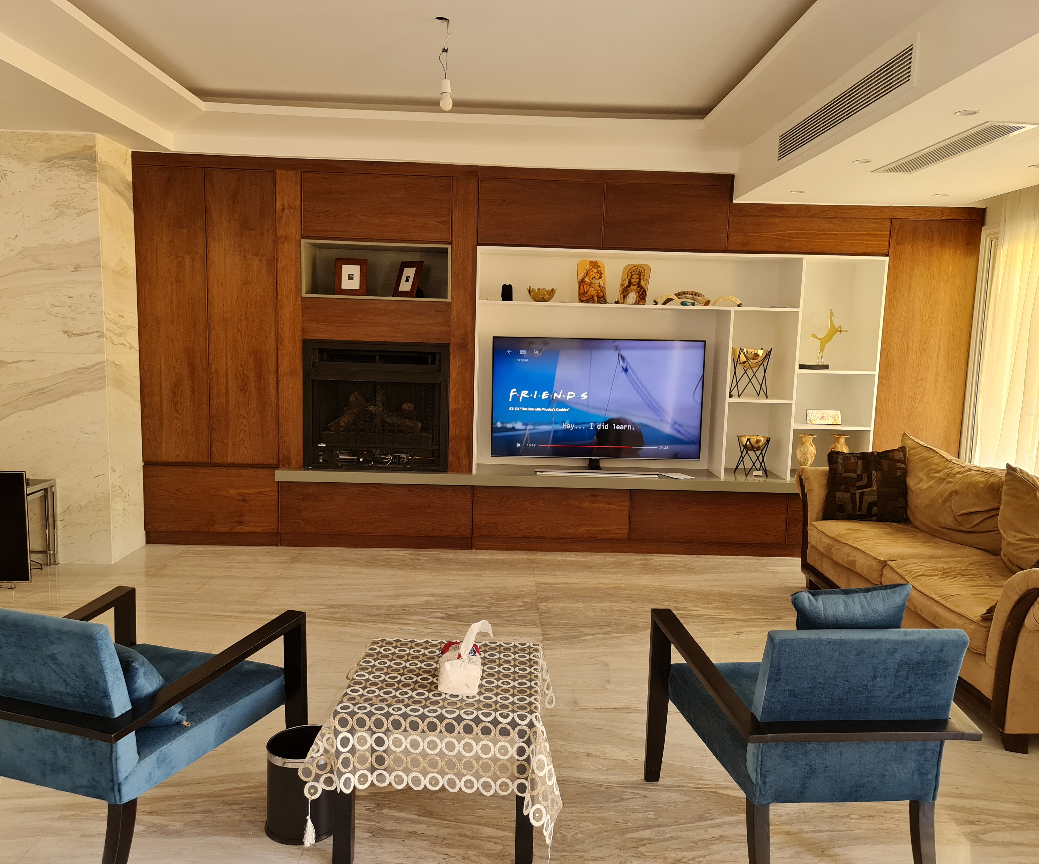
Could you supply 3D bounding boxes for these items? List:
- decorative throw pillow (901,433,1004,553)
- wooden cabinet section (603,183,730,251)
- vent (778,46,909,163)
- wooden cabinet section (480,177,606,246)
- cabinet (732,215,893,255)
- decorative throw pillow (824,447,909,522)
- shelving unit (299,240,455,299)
[{"bbox_3d":[2.345,0.318,4.383,0.220,0.510,0.820,12,5,-11],"label":"decorative throw pillow"},{"bbox_3d":[0.950,-1.419,5.555,0.814,0.400,0.300,1,7,-1],"label":"wooden cabinet section"},{"bbox_3d":[1.414,-1.428,3.735,0.050,0.130,1.510,1,7,-1],"label":"vent"},{"bbox_3d":[0.138,-1.406,5.379,0.808,0.422,0.050,1,7,-1],"label":"wooden cabinet section"},{"bbox_3d":[1.877,-1.303,5.574,1.046,0.253,0.380,1,7,-1],"label":"cabinet"},{"bbox_3d":[1.978,0.306,4.740,0.460,0.420,0.130,3,-6,9],"label":"decorative throw pillow"},{"bbox_3d":[-0.930,-1.066,5.584,0.962,0.372,0.390,1,7,-1],"label":"shelving unit"}]

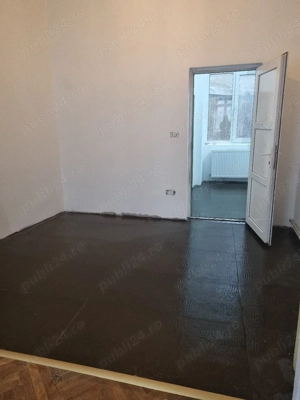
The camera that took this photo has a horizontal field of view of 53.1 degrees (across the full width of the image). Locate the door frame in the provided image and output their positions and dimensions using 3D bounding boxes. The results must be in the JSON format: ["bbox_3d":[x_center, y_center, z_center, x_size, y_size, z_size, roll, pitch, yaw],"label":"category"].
[{"bbox_3d":[0.961,-0.684,4.030,0.884,2.054,0.100,3,14,17],"label":"door frame"}]

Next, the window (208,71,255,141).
[{"bbox_3d":[1.952,-2.124,6.941,1.240,1.620,0.100,3,14,17],"label":"window"}]

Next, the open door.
[{"bbox_3d":[1.322,-0.547,3.525,0.065,1.980,0.800,-1,13,1],"label":"open door"}]

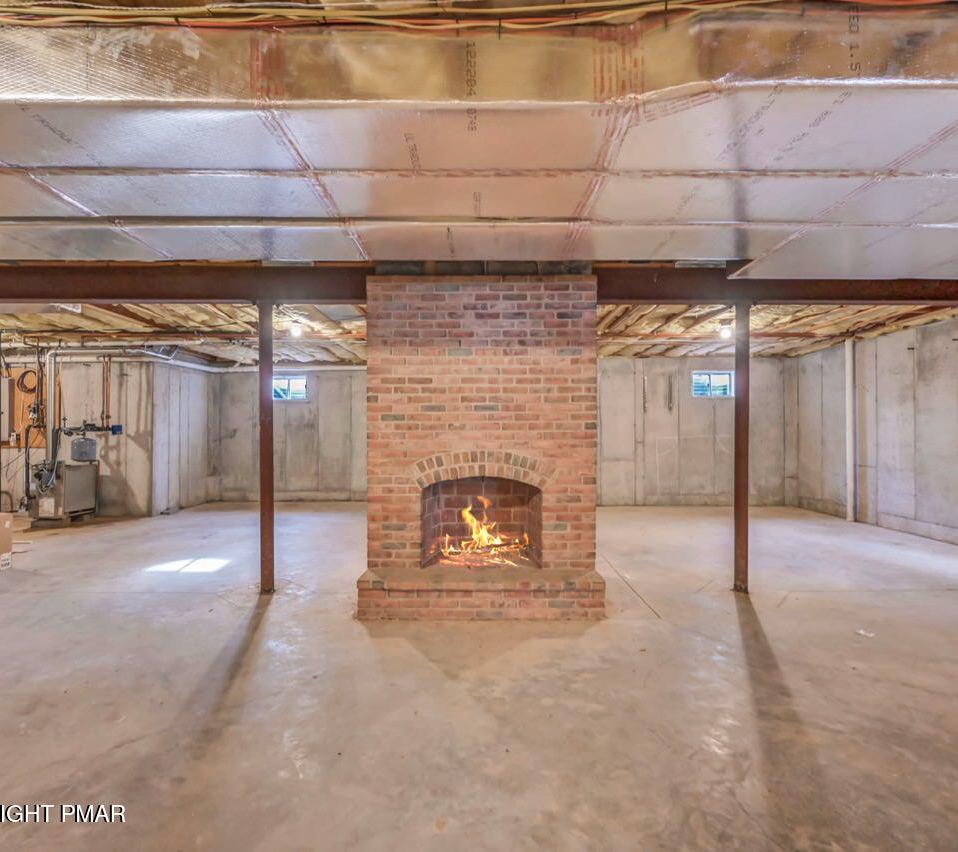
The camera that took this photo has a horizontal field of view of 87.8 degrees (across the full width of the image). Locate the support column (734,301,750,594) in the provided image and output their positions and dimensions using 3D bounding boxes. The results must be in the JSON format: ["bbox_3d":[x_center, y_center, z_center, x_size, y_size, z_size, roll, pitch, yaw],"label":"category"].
[{"bbox_3d":[2.140,0.177,4.050,0.108,2.335,0.108,0,0,0],"label":"support column"}]

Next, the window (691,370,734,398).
[{"bbox_3d":[4.100,-0.726,8.700,0.740,0.470,0.100,0,0,3],"label":"window"}]

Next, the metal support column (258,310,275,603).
[{"bbox_3d":[-1.720,0.177,4.050,0.108,2.335,0.108,0,0,0],"label":"metal support column"}]

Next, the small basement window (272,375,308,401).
[{"bbox_3d":[-3.500,-0.712,9.200,0.720,0.470,0.100,0,0,3],"label":"small basement window"}]

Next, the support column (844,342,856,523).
[{"bbox_3d":[5.300,0.060,7.100,0.095,2.600,0.095,0,0,0],"label":"support column"}]

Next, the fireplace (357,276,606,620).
[{"bbox_3d":[0.020,0.110,4.040,1.730,2.470,1.150,0,0,0],"label":"fireplace"}]

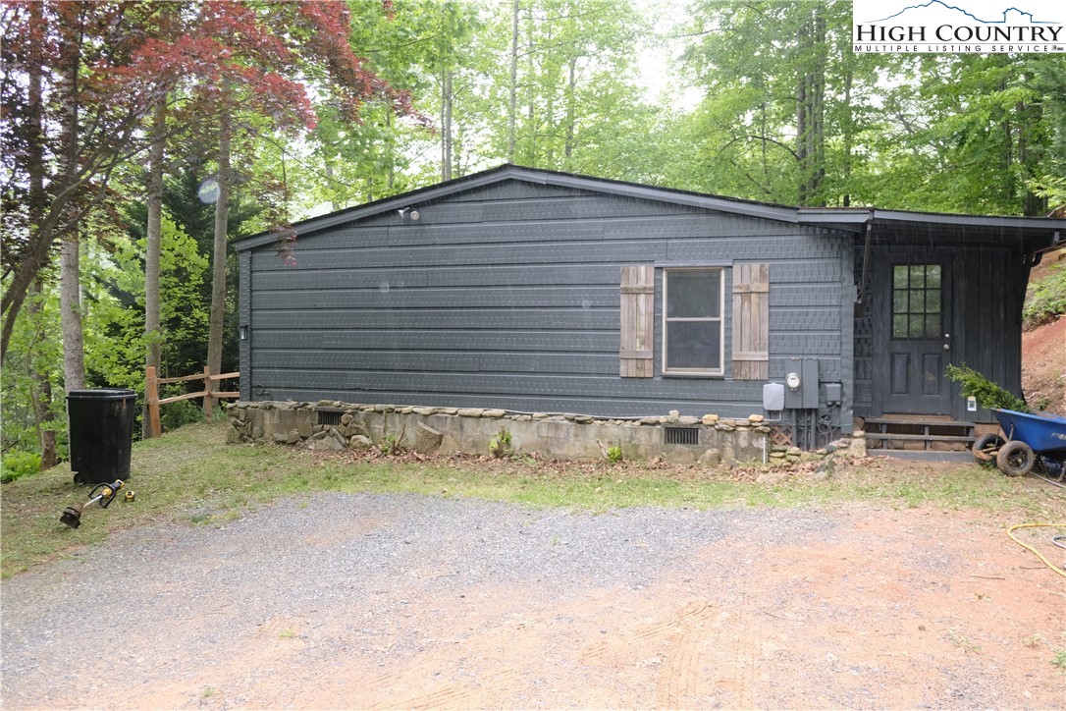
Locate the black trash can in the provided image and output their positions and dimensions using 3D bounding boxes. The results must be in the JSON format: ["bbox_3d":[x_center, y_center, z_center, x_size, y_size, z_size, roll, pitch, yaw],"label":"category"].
[{"bbox_3d":[-4.450,0.855,8.250,0.650,0.930,0.600,0,1,-22],"label":"black trash can"}]

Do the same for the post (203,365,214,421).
[{"bbox_3d":[-5.966,0.713,14.700,0.110,1.060,0.110,-2,1,17],"label":"post"}]

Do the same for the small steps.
[{"bbox_3d":[4.650,0.955,9.570,1.200,0.450,0.650,1,1,17],"label":"small steps"}]

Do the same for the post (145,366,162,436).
[{"bbox_3d":[-5.688,0.700,12.000,0.115,1.070,0.115,-4,1,17],"label":"post"}]

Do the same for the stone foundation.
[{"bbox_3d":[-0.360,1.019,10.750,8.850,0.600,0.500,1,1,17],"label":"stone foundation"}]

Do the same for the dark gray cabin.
[{"bbox_3d":[2.140,-0.844,14.780,11.100,3.550,9.500,1,1,17],"label":"dark gray cabin"}]

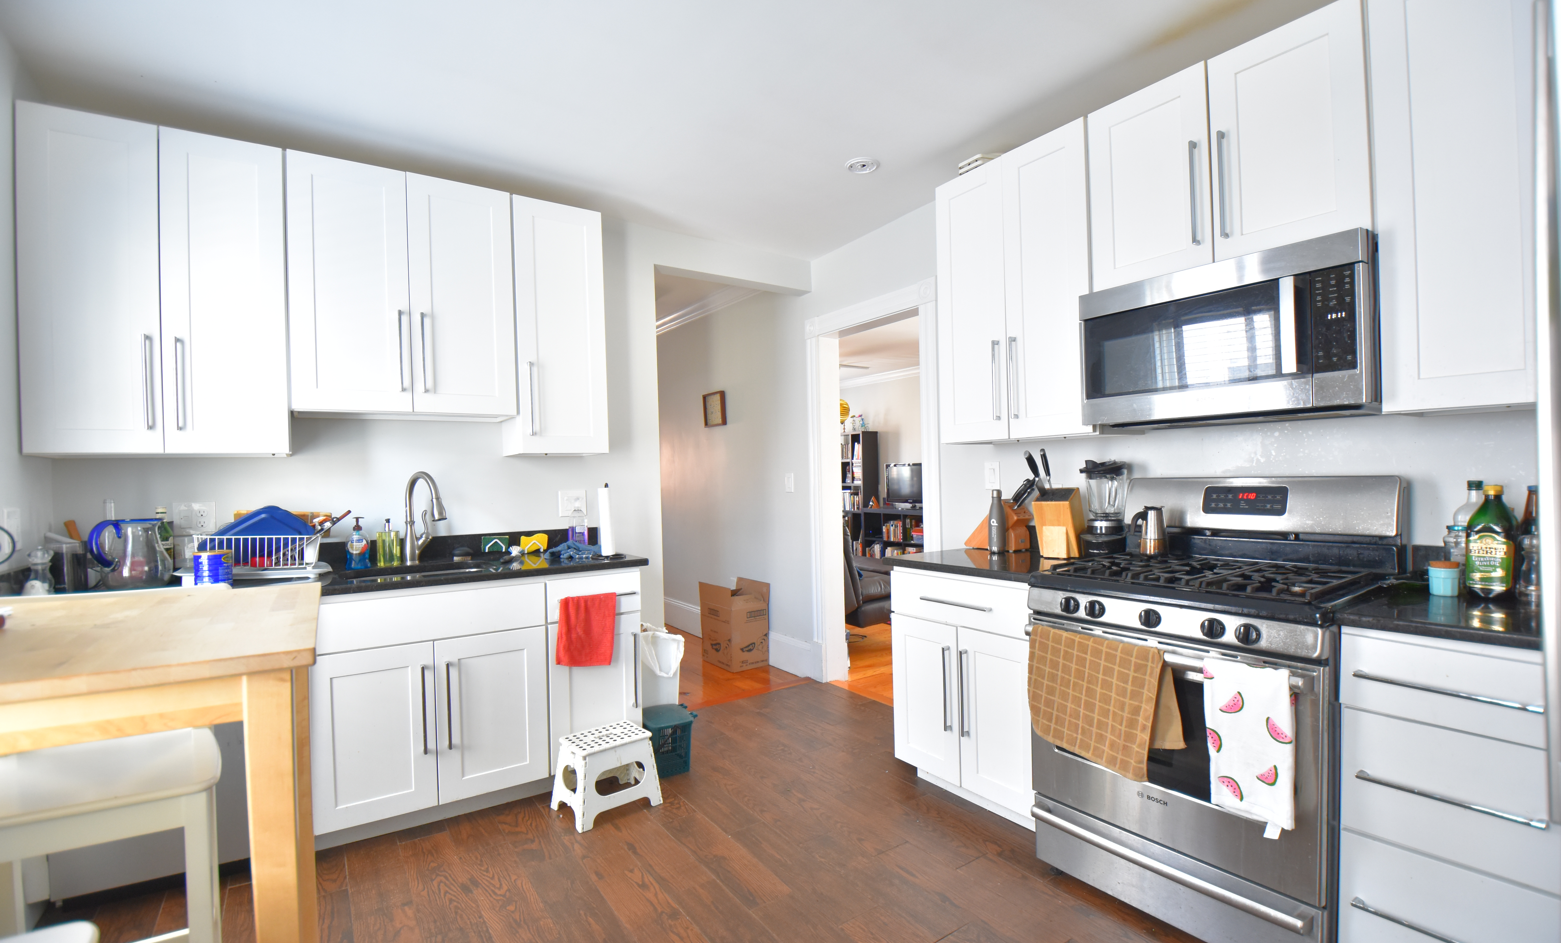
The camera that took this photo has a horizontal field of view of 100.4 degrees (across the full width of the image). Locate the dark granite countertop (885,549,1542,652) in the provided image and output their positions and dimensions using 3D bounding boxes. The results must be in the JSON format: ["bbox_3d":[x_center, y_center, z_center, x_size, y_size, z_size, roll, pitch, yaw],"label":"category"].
[{"bbox_3d":[1.188,0.337,2.103,0.660,0.032,1.710,-1,0,-38],"label":"dark granite countertop"}]

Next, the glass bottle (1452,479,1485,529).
[{"bbox_3d":[1.826,0.167,1.709,0.083,0.284,0.083,-1,0,-38],"label":"glass bottle"}]

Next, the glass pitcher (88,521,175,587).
[{"bbox_3d":[-2.208,0.285,2.218,0.172,0.242,0.208,-2,0,44],"label":"glass pitcher"}]

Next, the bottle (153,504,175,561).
[{"bbox_3d":[-2.142,0.257,2.256,0.060,0.277,0.060,-1,0,-45],"label":"bottle"}]

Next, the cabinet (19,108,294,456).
[{"bbox_3d":[-2.094,-0.592,2.256,0.645,1.068,0.320,-1,0,-32],"label":"cabinet"}]

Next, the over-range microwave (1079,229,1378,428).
[{"bbox_3d":[1.391,-0.379,2.033,0.391,0.442,0.736,-1,0,-38],"label":"over-range microwave"}]

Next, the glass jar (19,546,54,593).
[{"bbox_3d":[-2.380,0.329,2.080,0.068,0.170,0.068,-1,-1,-31],"label":"glass jar"}]

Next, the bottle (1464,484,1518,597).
[{"bbox_3d":[1.776,0.171,1.626,0.072,0.278,0.080,-1,0,-36],"label":"bottle"}]

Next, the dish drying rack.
[{"bbox_3d":[-1.884,0.311,2.365,0.410,0.165,0.310,-1,-1,-31],"label":"dish drying rack"}]

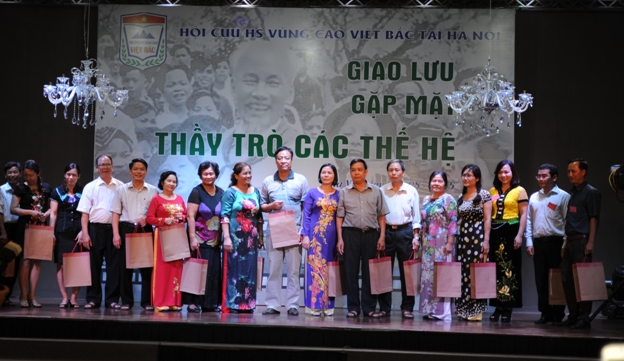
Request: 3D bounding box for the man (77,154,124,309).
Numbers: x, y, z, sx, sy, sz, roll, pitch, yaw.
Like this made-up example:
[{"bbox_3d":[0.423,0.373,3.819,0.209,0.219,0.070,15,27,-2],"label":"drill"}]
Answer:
[{"bbox_3d":[-2.267,0.564,12.400,0.530,1.660,0.330,2,-3,-14],"label":"man"}]

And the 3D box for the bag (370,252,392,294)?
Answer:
[{"bbox_3d":[0.704,0.956,11.750,0.100,0.450,0.280,-3,-2,32],"label":"bag"}]

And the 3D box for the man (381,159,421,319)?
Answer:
[{"bbox_3d":[0.914,0.604,11.800,0.500,1.660,0.340,1,-2,10],"label":"man"}]

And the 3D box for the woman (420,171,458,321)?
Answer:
[{"bbox_3d":[1.328,0.685,11.950,0.420,1.568,0.330,1,-3,12],"label":"woman"}]

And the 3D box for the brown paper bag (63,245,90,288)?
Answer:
[{"bbox_3d":[-2.503,0.910,12.200,0.280,0.464,0.110,-1,-4,-30],"label":"brown paper bag"}]

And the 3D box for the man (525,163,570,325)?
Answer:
[{"bbox_3d":[2.431,0.661,11.800,0.450,1.662,0.330,-1,-4,33],"label":"man"}]

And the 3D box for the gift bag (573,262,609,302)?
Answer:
[{"bbox_3d":[2.788,1.017,11.450,0.280,0.380,0.100,-7,-3,-8],"label":"gift bag"}]

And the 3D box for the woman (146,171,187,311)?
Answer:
[{"bbox_3d":[-1.554,0.654,12.250,0.430,1.500,0.340,3,-3,-23],"label":"woman"}]

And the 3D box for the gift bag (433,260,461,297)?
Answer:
[{"bbox_3d":[1.388,1.014,11.800,0.270,0.392,0.100,1,-3,-13],"label":"gift bag"}]

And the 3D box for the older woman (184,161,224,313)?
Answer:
[{"bbox_3d":[-1.133,0.598,12.100,0.450,1.590,0.310,2,-3,-6],"label":"older woman"}]

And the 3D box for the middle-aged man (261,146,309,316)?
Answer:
[{"bbox_3d":[-0.291,0.535,12.100,0.500,1.785,0.360,1,-3,3],"label":"middle-aged man"}]

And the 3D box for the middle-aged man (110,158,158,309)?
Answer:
[{"bbox_3d":[-1.909,0.586,12.400,0.520,1.640,0.360,2,-3,-8],"label":"middle-aged man"}]

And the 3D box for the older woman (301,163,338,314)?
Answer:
[{"bbox_3d":[0.078,0.613,11.880,0.440,1.590,0.330,2,-2,-13],"label":"older woman"}]

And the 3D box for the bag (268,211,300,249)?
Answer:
[{"bbox_3d":[-0.283,0.507,11.750,0.275,0.370,0.090,-9,-2,0],"label":"bag"}]

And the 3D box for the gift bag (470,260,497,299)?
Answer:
[{"bbox_3d":[1.763,1.026,11.750,0.280,0.380,0.100,3,-3,-25],"label":"gift bag"}]

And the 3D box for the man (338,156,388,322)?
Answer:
[{"bbox_3d":[0.535,0.609,12.100,0.540,1.670,0.330,1,-3,3],"label":"man"}]

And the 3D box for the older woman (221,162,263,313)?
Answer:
[{"bbox_3d":[-0.738,0.597,11.970,0.450,1.590,0.360,2,-2,-21],"label":"older woman"}]

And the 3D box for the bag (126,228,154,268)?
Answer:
[{"bbox_3d":[-1.828,0.731,12.150,0.280,0.380,0.100,3,-4,-32],"label":"bag"}]

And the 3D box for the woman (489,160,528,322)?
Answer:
[{"bbox_3d":[2.044,0.630,11.950,0.430,1.688,0.310,0,-3,22],"label":"woman"}]

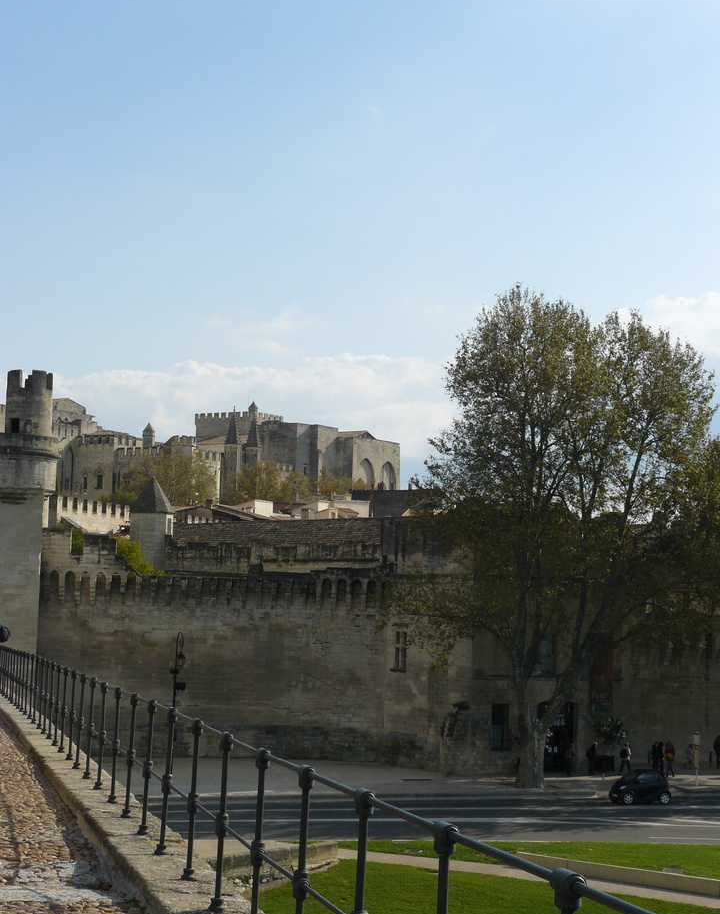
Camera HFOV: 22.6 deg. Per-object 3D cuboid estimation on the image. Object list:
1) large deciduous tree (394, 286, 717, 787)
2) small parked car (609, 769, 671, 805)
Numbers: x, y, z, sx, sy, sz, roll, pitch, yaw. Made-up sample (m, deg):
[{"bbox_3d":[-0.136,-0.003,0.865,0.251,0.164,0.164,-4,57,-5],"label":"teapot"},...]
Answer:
[{"bbox_3d":[9.799,3.806,90.350,16.139,25.260,15.000,1,-5,0],"label":"large deciduous tree"},{"bbox_3d":[12.949,15.238,83.370,2.650,1.550,1.550,3,-5,-14],"label":"small parked car"}]

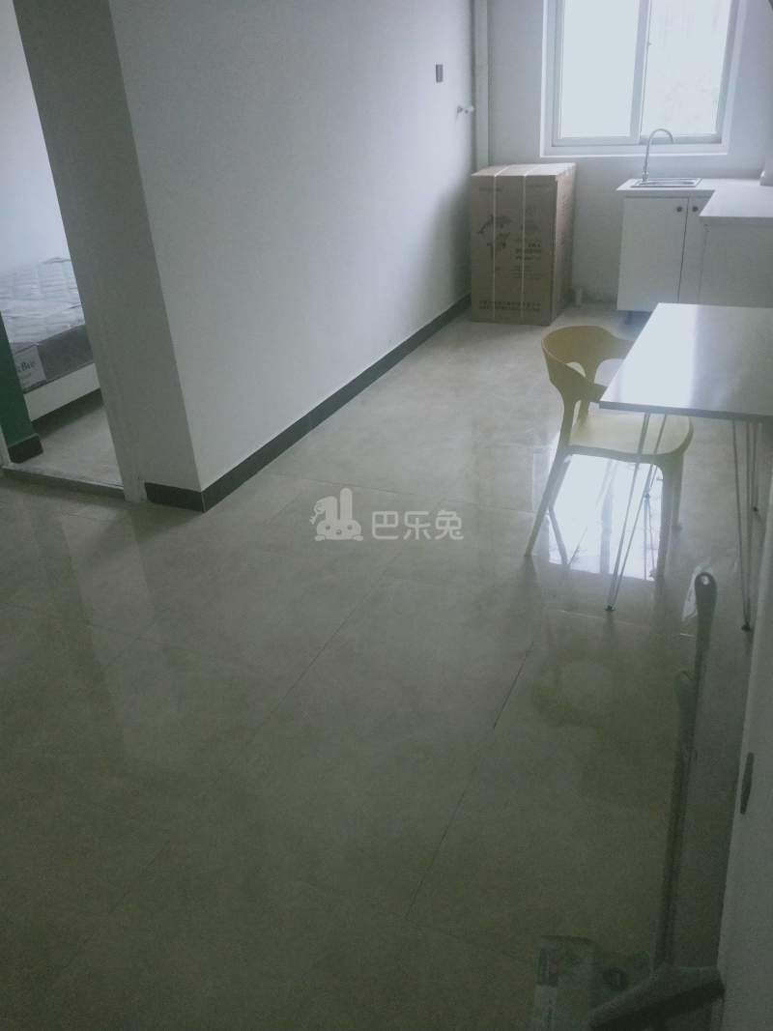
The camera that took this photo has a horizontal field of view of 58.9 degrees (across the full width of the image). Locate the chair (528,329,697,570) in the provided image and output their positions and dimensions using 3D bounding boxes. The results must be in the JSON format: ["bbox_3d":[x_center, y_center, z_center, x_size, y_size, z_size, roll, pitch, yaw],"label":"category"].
[{"bbox_3d":[0.810,-0.238,2.454,0.559,0.778,0.439,10,32,23],"label":"chair"}]

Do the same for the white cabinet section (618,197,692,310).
[{"bbox_3d":[1.957,-1.927,4.982,0.418,0.763,0.562,10,32,23],"label":"white cabinet section"}]

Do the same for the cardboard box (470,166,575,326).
[{"bbox_3d":[1.082,-2.116,5.338,0.630,1.028,0.808,10,32,23],"label":"cardboard box"}]

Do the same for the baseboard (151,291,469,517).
[{"bbox_3d":[-0.144,-0.898,4.136,0.296,0.103,3.558,10,31,22],"label":"baseboard"}]

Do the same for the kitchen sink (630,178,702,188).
[{"bbox_3d":[2.006,-2.289,4.922,0.425,0.185,0.521,10,32,23],"label":"kitchen sink"}]

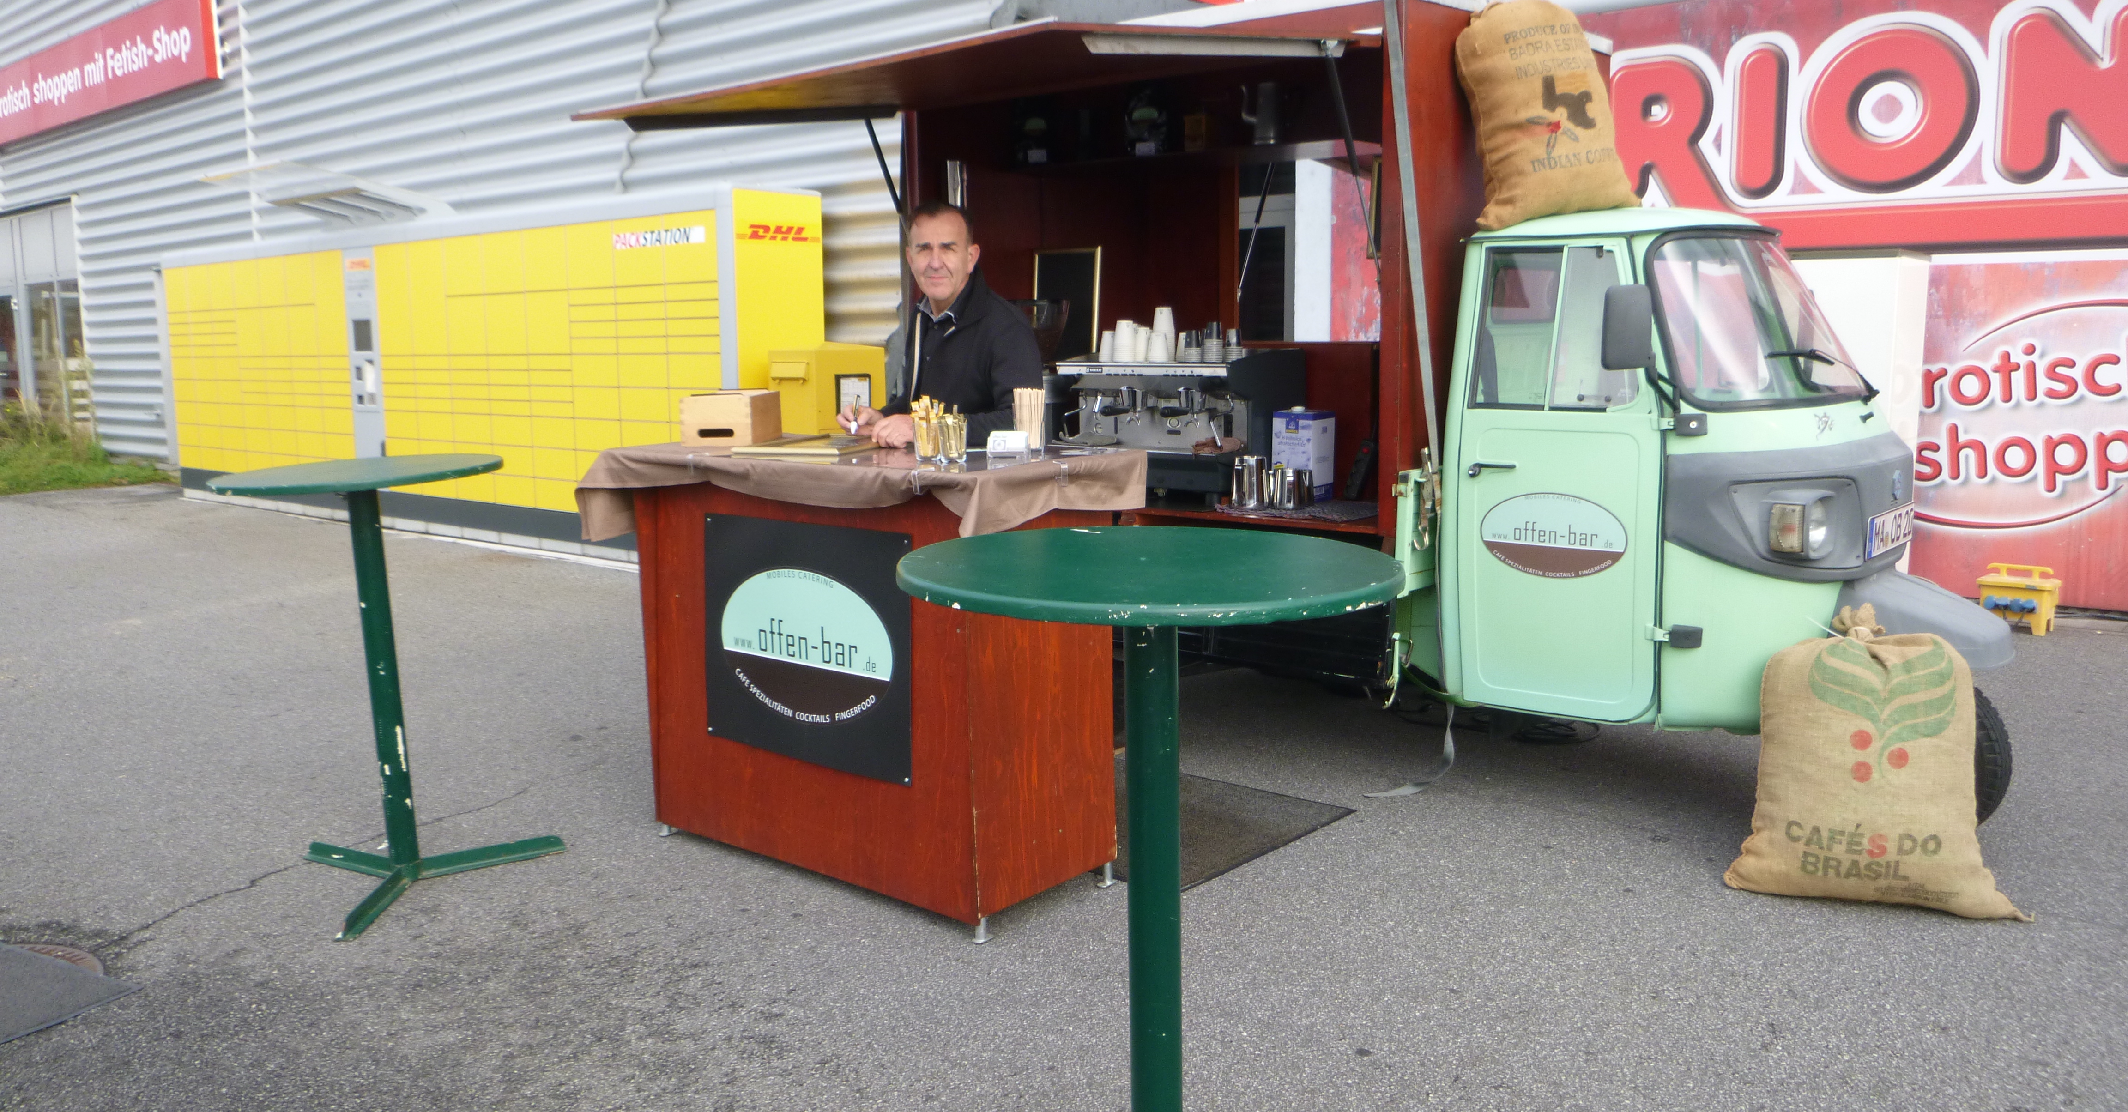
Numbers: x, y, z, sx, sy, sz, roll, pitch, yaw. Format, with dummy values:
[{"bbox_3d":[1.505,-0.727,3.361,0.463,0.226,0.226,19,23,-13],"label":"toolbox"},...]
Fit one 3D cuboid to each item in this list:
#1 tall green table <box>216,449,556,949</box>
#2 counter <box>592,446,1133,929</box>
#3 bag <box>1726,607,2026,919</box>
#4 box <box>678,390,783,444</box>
[{"bbox_3d":[-1.823,0.328,4.045,0.730,1.110,0.730,-1,8,0],"label":"tall green table"},{"bbox_3d":[-0.542,0.278,4.161,1.450,1.120,0.670,6,11,40],"label":"counter"},{"bbox_3d":[2.021,0.482,3.848,0.630,0.700,0.310,3,9,24],"label":"bag"},{"bbox_3d":[-0.999,-0.418,4.651,0.215,0.145,0.340,0,8,6],"label":"box"}]

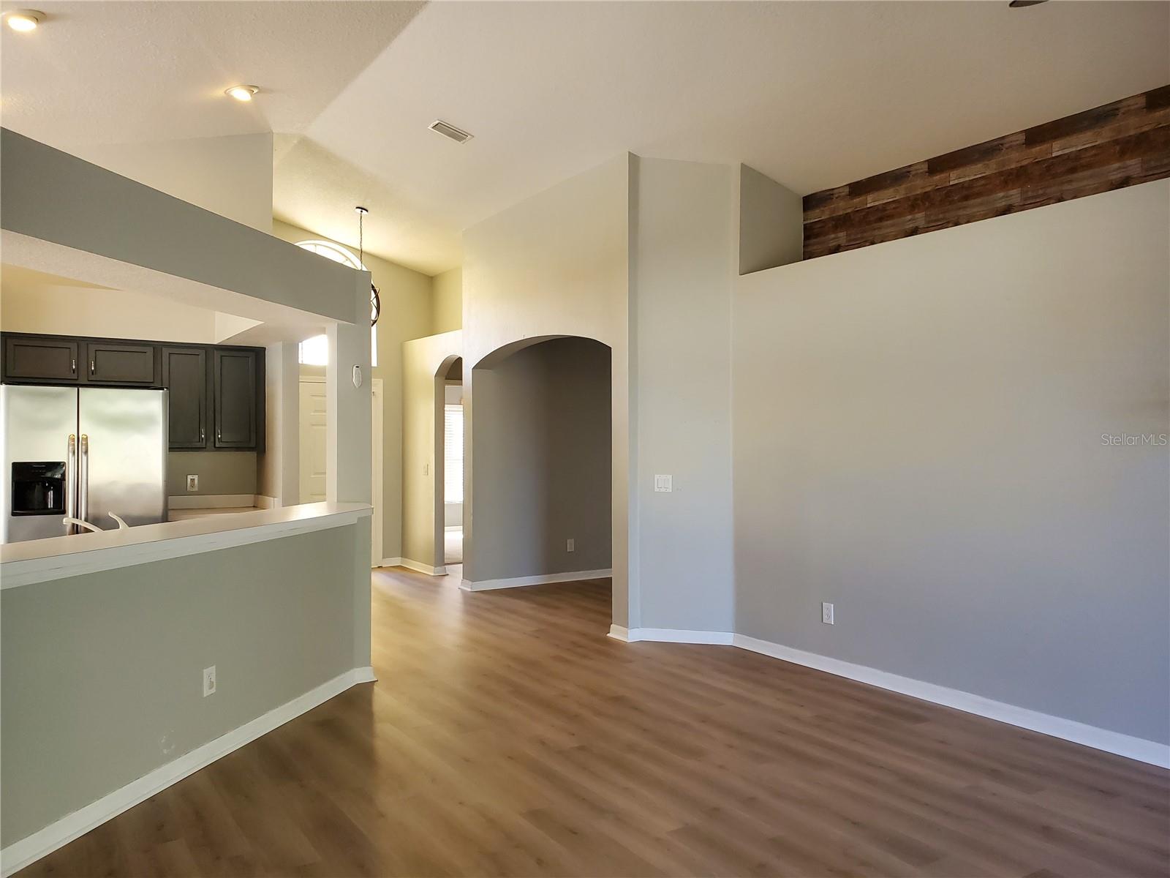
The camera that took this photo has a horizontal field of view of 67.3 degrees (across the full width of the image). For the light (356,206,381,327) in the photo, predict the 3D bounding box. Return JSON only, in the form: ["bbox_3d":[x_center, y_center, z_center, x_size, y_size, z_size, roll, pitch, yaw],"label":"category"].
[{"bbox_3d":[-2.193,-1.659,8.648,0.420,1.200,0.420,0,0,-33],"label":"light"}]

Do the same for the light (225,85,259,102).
[{"bbox_3d":[-2.279,-2.293,5.859,0.210,0.060,0.210,-16,9,-32],"label":"light"}]

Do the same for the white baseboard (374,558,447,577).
[{"bbox_3d":[-1.916,1.413,9.714,0.370,0.095,0.970,0,0,-33],"label":"white baseboard"}]

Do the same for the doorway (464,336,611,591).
[{"bbox_3d":[-0.354,0.303,7.492,0.200,2.300,2.330,0,0,-33],"label":"doorway"}]

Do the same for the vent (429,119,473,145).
[{"bbox_3d":[-1.002,-2.283,6.576,0.295,0.030,0.195,17,-9,-32],"label":"vent"}]

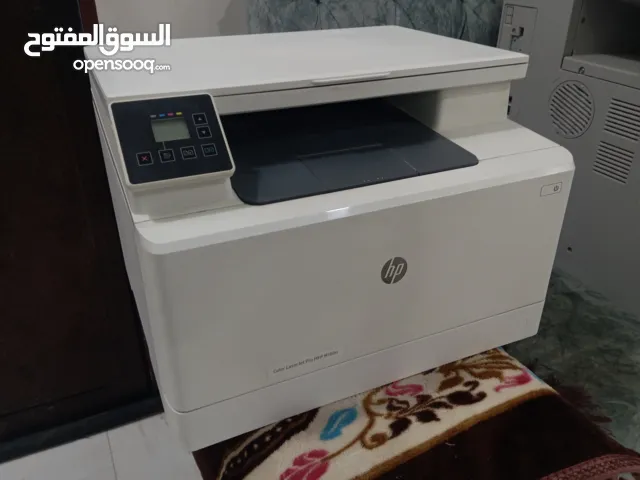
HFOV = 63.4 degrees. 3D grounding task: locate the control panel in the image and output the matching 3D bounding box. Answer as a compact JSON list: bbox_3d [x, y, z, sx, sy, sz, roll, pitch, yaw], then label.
[{"bbox_3d":[-0.113,-0.077,0.399,0.079,0.010,0.072,-12,71,-21],"label":"control panel"}]

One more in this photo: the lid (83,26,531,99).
[{"bbox_3d":[-0.024,-0.203,0.570,0.418,0.009,0.254,-13,32,-21],"label":"lid"}]

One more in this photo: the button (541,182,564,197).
[{"bbox_3d":[0.226,-0.050,0.507,0.025,0.012,0.004,-13,32,-21],"label":"button"}]

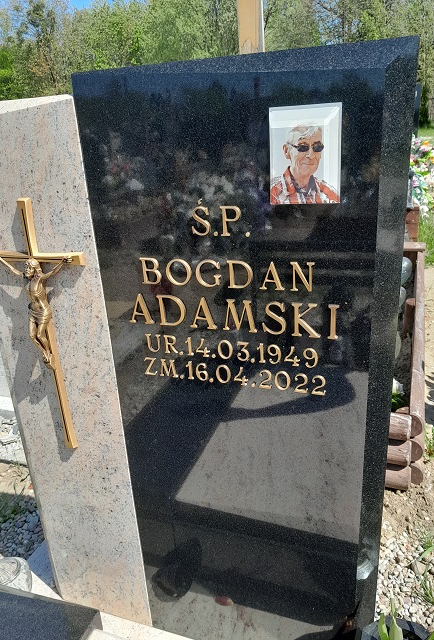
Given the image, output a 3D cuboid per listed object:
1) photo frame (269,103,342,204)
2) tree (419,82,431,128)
[{"bbox_3d":[0.109,-0.204,0.622,0.089,0.118,0.010,4,22,19],"label":"photo frame"},{"bbox_3d":[12.101,-12.461,29.000,0.780,2.450,0.780,5,24,22],"label":"tree"}]

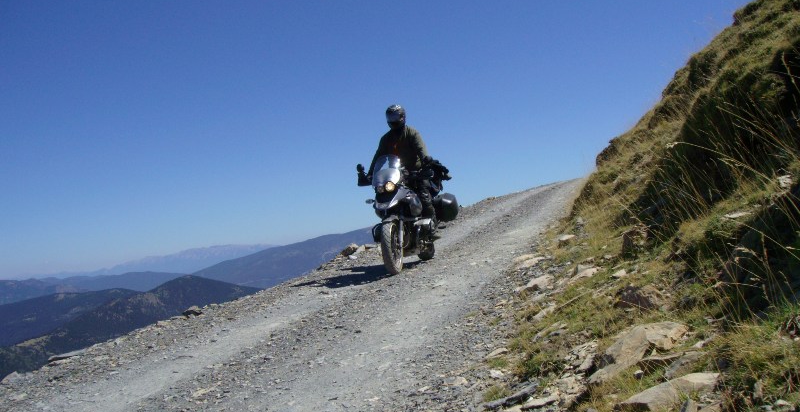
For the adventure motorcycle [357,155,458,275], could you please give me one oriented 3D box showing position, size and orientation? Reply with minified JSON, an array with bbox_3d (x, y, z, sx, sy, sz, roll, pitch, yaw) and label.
[{"bbox_3d":[0.065,0.061,10.329,0.980,1.440,2.200,-7,1,17],"label":"adventure motorcycle"}]

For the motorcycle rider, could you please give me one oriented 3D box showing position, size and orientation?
[{"bbox_3d":[0.038,-0.460,10.330,0.820,1.650,0.800,-6,-2,17],"label":"motorcycle rider"}]

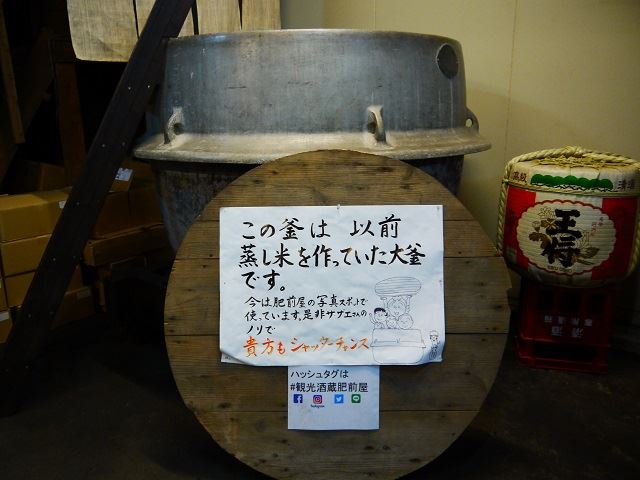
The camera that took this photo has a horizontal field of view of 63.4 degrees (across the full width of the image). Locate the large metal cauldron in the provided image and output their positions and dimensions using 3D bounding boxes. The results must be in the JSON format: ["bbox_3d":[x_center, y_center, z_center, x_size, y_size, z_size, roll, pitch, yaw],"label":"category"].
[{"bbox_3d":[-0.030,-0.192,2.577,1.643,1.410,1.643,-1,14,0],"label":"large metal cauldron"}]

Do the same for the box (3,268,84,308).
[{"bbox_3d":[-1.533,0.191,2.728,0.411,0.161,0.377,10,17,37],"label":"box"}]

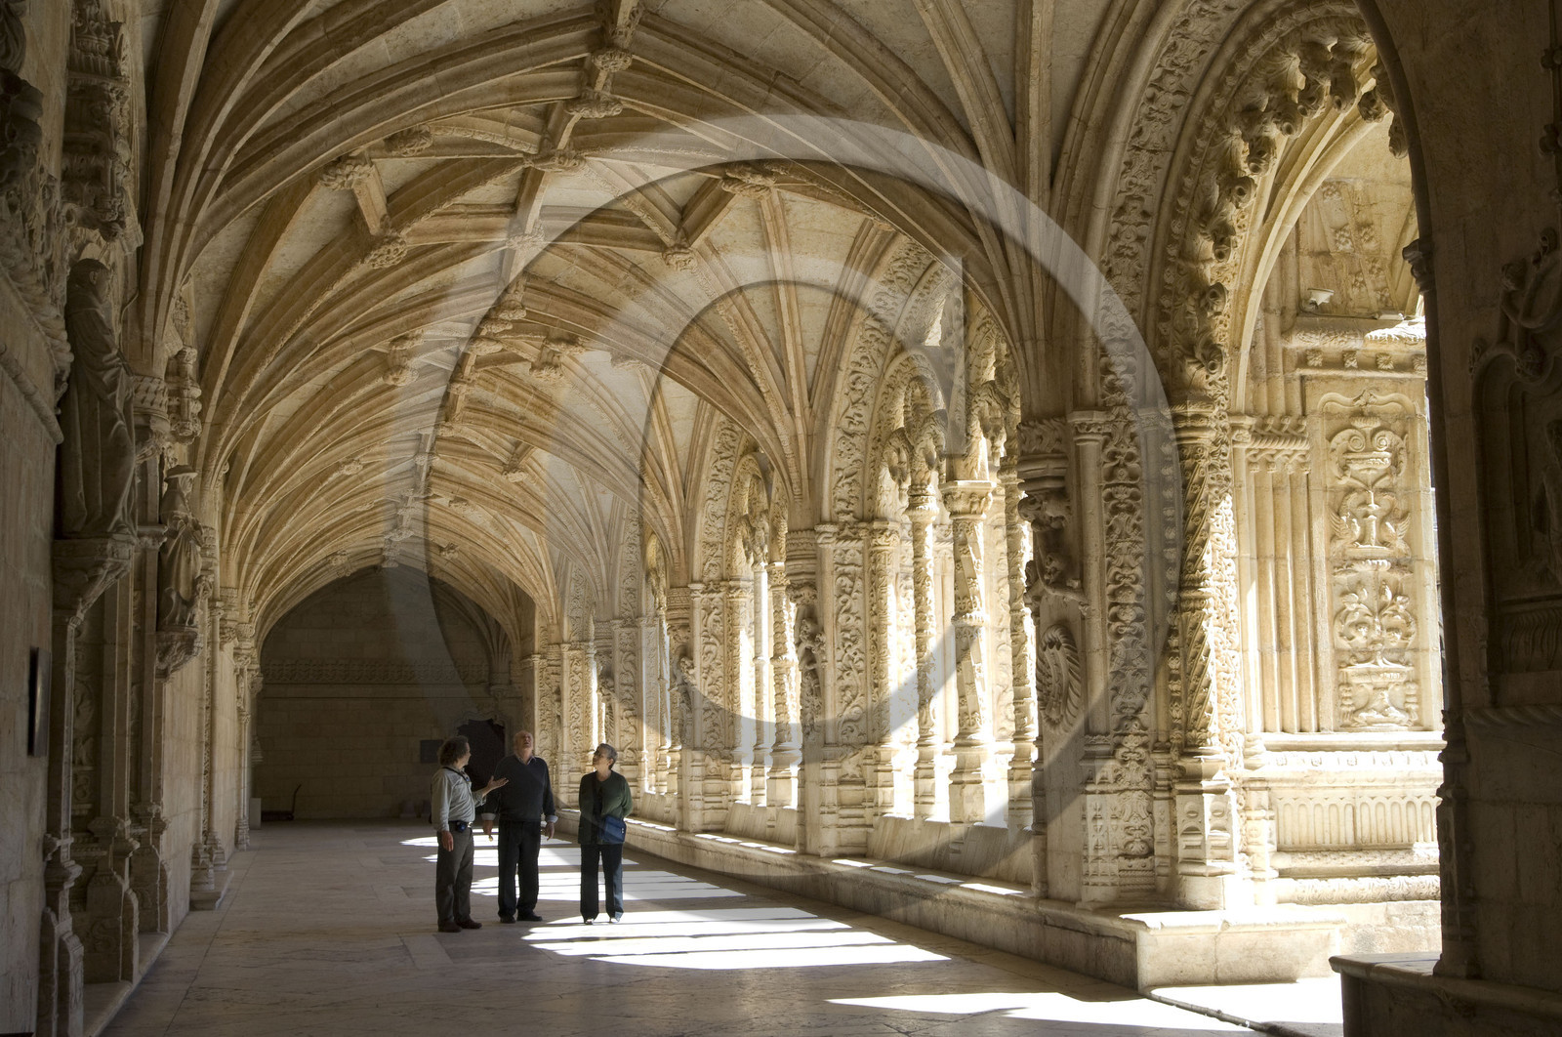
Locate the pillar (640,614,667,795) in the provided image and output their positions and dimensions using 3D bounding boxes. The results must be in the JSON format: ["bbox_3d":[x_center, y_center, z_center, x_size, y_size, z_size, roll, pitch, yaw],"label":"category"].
[{"bbox_3d":[-2.234,3.263,34.134,0.365,3.148,0.385,1,-7,-14],"label":"pillar"}]

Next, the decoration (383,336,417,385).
[{"bbox_3d":[-4.942,-2.040,25.307,0.385,0.556,0.456,1,-7,-14],"label":"decoration"}]

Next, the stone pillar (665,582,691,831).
[{"bbox_3d":[-1.518,2.745,28.648,0.324,3.464,0.507,1,-7,-14],"label":"stone pillar"}]

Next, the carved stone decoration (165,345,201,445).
[{"bbox_3d":[-4.983,-1.033,16.221,0.300,0.760,0.400,1,-7,-14],"label":"carved stone decoration"}]

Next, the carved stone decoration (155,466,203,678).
[{"bbox_3d":[-4.951,0.445,16.048,0.350,1.700,0.440,0,-7,-4],"label":"carved stone decoration"}]

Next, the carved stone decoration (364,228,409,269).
[{"bbox_3d":[-3.755,-2.568,18.576,0.420,0.280,0.420,1,-7,-14],"label":"carved stone decoration"}]

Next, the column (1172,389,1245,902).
[{"bbox_3d":[2.935,0.939,13.482,0.370,3.440,0.370,1,-7,-14],"label":"column"}]

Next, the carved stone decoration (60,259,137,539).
[{"bbox_3d":[-3.332,-0.565,9.517,0.340,1.310,0.420,1,-7,-14],"label":"carved stone decoration"}]

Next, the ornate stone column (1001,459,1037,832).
[{"bbox_3d":[2.101,1.097,17.223,0.290,3.275,0.290,1,-7,-14],"label":"ornate stone column"}]

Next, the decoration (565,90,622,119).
[{"bbox_3d":[-1.457,-3.233,15.177,0.430,0.130,0.420,1,-7,-14],"label":"decoration"}]

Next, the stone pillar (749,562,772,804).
[{"bbox_3d":[-0.276,2.304,26.588,0.243,3.249,0.243,1,-7,-14],"label":"stone pillar"}]

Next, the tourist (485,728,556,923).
[{"bbox_3d":[-2.424,2.873,18.277,0.608,1.755,0.365,1,-7,-16],"label":"tourist"}]

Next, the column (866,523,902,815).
[{"bbox_3d":[1.107,1.607,21.074,0.360,3.251,0.360,-1,-7,0],"label":"column"}]

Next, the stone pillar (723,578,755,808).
[{"bbox_3d":[-0.614,2.506,28.233,0.380,3.310,0.380,1,-7,-14],"label":"stone pillar"}]

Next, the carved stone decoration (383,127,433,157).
[{"bbox_3d":[-2.940,-2.987,15.406,0.400,0.160,0.400,1,-7,-14],"label":"carved stone decoration"}]

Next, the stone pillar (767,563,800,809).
[{"bbox_3d":[0.032,2.206,25.774,0.400,3.248,0.400,-1,-7,0],"label":"stone pillar"}]

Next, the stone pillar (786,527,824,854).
[{"bbox_3d":[0.265,1.899,21.571,0.334,3.561,0.466,1,-7,-14],"label":"stone pillar"}]

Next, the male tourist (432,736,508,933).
[{"bbox_3d":[-2.819,2.830,17.594,0.600,1.720,0.500,-3,-7,20],"label":"male tourist"}]

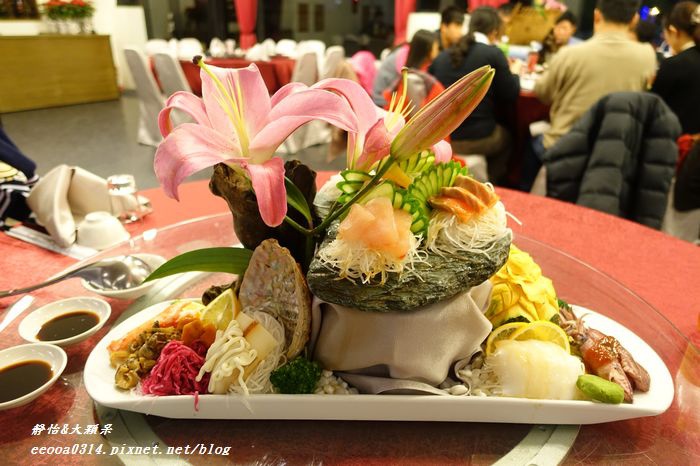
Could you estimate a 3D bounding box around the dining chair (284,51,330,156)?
[{"bbox_3d":[-0.586,-1.361,4.811,0.560,0.930,0.450,21,30,38],"label":"dining chair"}]

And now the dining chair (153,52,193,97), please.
[{"bbox_3d":[-1.451,-1.243,4.428,0.550,0.930,0.450,-21,32,-40],"label":"dining chair"}]

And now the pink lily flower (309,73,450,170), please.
[{"bbox_3d":[0.032,-0.107,0.460,0.140,0.100,0.125,1,24,0],"label":"pink lily flower"}]

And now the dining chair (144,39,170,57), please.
[{"bbox_3d":[-2.838,-2.457,7.241,0.450,0.930,0.560,-19,31,-39],"label":"dining chair"}]

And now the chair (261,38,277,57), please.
[{"bbox_3d":[-1.276,-2.444,7.132,0.450,0.930,0.550,3,24,5],"label":"chair"}]

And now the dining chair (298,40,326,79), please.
[{"bbox_3d":[-0.660,-2.149,6.493,0.450,0.930,0.550,21,31,38],"label":"dining chair"}]

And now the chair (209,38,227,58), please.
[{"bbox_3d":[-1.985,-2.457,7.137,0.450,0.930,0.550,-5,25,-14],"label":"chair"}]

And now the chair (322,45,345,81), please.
[{"bbox_3d":[-0.406,-1.976,6.232,0.560,0.930,0.450,5,24,9],"label":"chair"}]

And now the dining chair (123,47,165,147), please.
[{"bbox_3d":[-1.906,-1.396,4.838,0.450,0.930,0.560,18,29,34],"label":"dining chair"}]

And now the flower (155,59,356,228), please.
[{"bbox_3d":[-0.082,-0.089,0.453,0.170,0.135,0.120,5,24,9],"label":"flower"}]

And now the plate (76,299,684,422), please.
[{"bbox_3d":[0.027,0.132,0.497,0.576,0.037,0.176,1,24,0],"label":"plate"}]

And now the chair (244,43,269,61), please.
[{"bbox_3d":[-1.456,-2.532,7.470,0.450,0.930,0.560,1,23,0],"label":"chair"}]

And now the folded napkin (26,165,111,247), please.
[{"bbox_3d":[-0.552,-0.058,0.933,0.145,0.125,0.110,-12,27,-27],"label":"folded napkin"}]

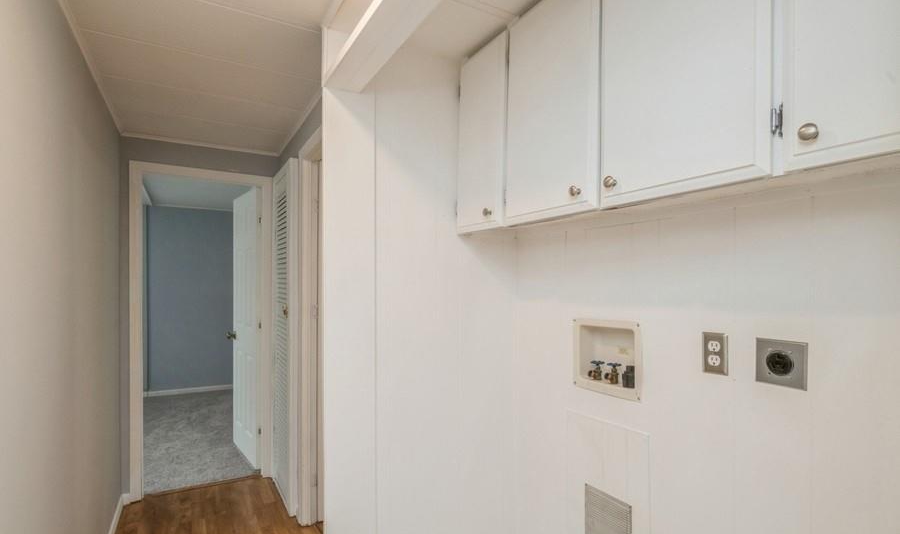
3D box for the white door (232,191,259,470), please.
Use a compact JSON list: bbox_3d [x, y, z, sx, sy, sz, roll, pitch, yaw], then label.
[{"bbox_3d":[-1.574,0.434,3.289,0.036,2.000,0.677,0,-2,-39],"label":"white door"}]

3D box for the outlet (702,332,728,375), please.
[{"bbox_3d":[0.750,0.246,1.202,0.013,0.115,0.070,0,-1,-31],"label":"outlet"}]

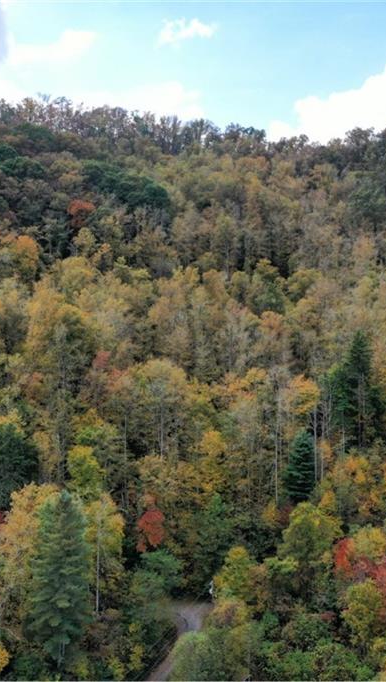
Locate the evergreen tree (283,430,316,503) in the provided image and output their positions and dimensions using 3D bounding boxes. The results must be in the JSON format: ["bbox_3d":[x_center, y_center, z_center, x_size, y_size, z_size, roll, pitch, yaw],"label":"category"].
[{"bbox_3d":[18.190,21.560,136.000,5.300,12.550,5.140,0,3,0],"label":"evergreen tree"}]

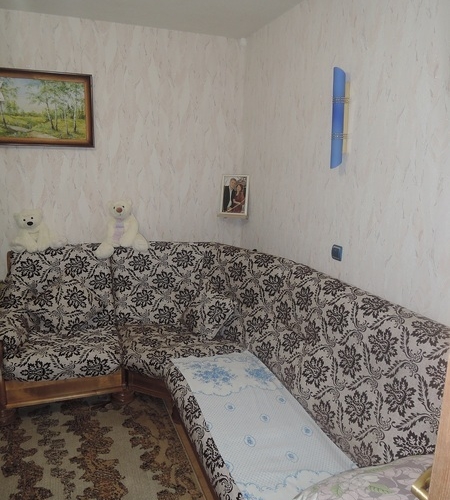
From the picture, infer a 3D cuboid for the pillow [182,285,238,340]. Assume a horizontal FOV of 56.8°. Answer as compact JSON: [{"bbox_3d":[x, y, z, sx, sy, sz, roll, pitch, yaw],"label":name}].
[{"bbox_3d":[-0.100,0.399,2.680,0.300,0.300,0.120,38,0,18],"label":"pillow"}]

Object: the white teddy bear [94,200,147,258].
[{"bbox_3d":[-0.757,-0.163,3.056,0.385,0.405,0.250,-3,12,-18],"label":"white teddy bear"}]

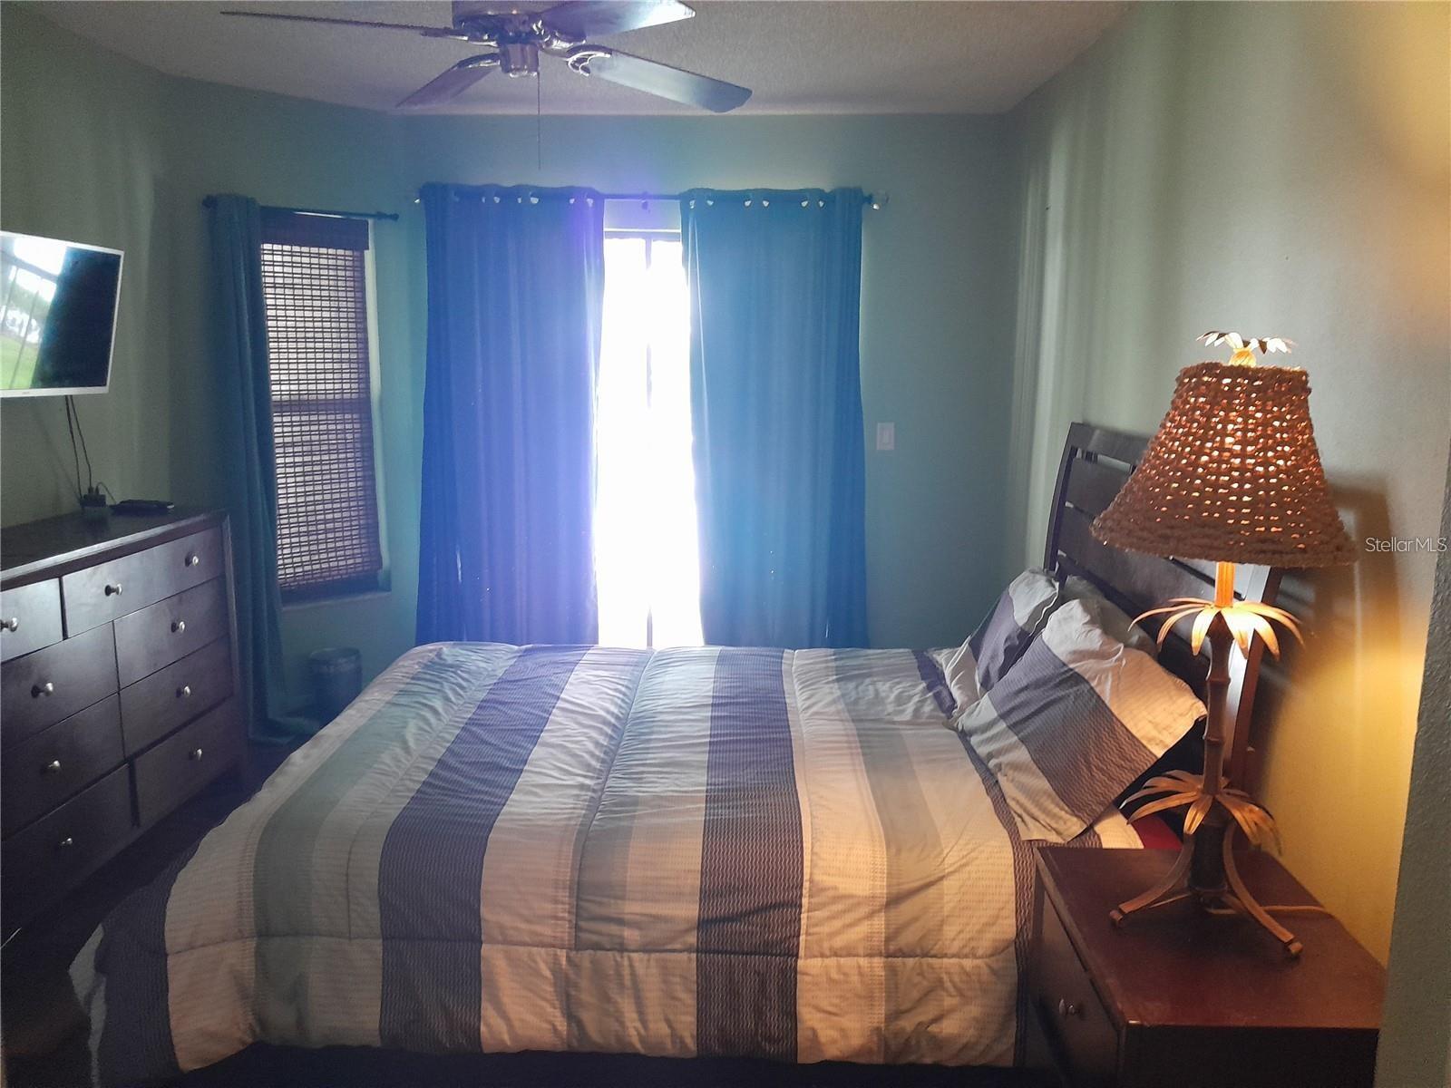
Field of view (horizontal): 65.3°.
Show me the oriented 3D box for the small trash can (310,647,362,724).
[{"bbox_3d":[-1.545,0.567,4.493,0.205,0.290,0.205,0,8,0],"label":"small trash can"}]

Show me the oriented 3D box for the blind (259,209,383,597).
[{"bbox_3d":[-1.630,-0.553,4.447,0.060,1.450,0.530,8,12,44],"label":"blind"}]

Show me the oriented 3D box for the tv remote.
[{"bbox_3d":[-1.787,-0.111,3.482,0.175,0.030,0.055,0,8,0],"label":"tv remote"}]

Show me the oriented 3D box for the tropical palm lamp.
[{"bbox_3d":[0.755,0.131,1.718,0.365,0.875,0.365,0,8,0],"label":"tropical palm lamp"}]

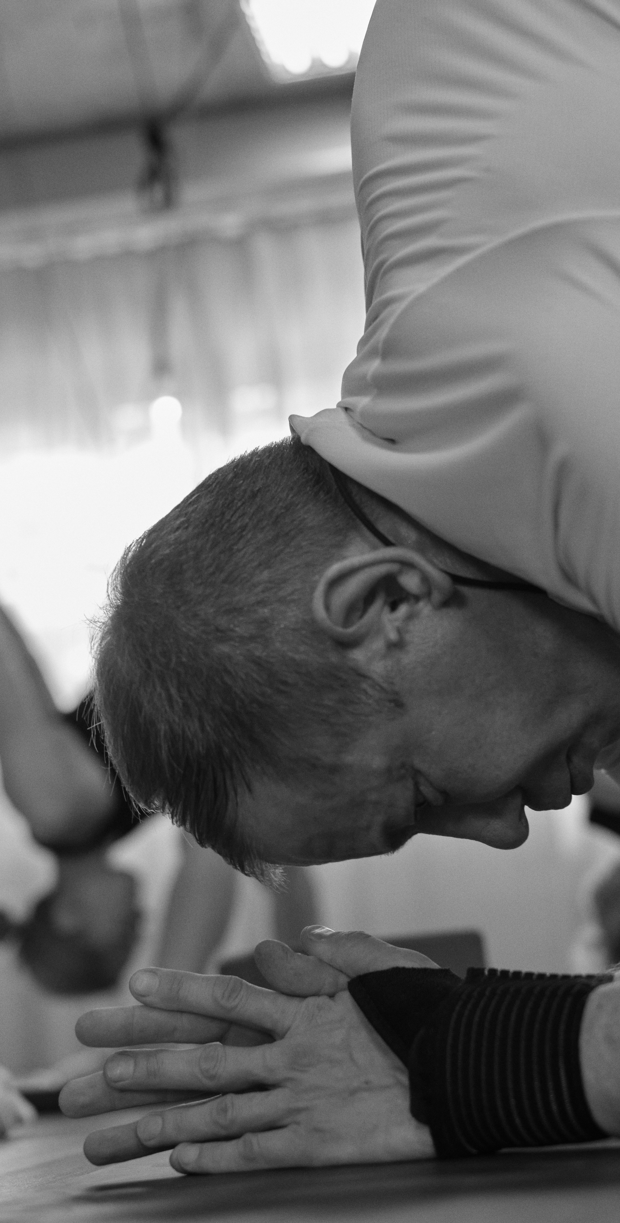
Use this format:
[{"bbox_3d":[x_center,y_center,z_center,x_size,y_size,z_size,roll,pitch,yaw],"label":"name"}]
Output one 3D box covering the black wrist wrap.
[{"bbox_3d":[0.084,0.216,0.865,0.122,0.086,0.060,-11,-16,27],"label":"black wrist wrap"}]

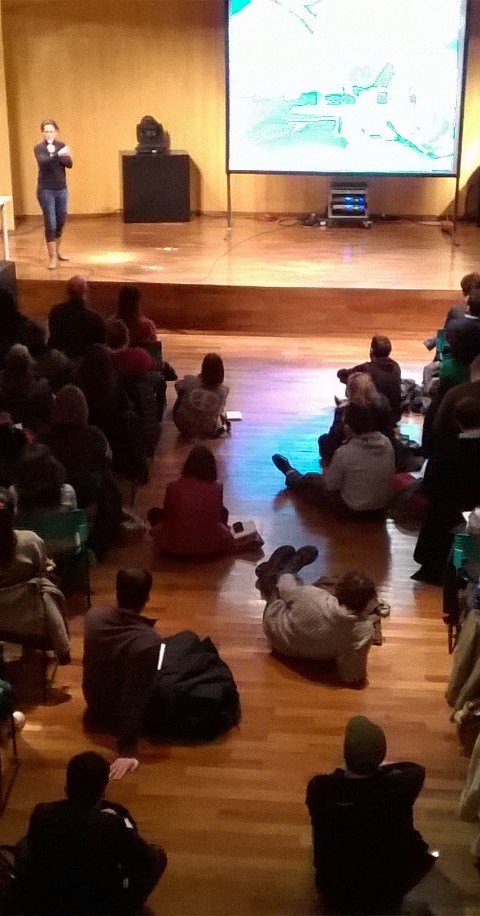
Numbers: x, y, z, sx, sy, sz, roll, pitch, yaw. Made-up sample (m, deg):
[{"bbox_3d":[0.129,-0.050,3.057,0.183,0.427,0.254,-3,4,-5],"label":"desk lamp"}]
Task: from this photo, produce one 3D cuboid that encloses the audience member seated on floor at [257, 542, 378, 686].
[{"bbox_3d":[0.465,0.776,8.306,0.669,0.588,1.520,0,20,3],"label":"audience member seated on floor"}]

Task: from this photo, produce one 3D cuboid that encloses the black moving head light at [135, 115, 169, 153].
[{"bbox_3d":[-1.209,-4.459,18.483,0.400,0.500,0.380,2,20,6],"label":"black moving head light"}]

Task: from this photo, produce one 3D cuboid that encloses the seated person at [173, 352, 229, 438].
[{"bbox_3d":[-0.303,-0.659,11.926,0.550,0.780,0.680,3,20,9],"label":"seated person"}]

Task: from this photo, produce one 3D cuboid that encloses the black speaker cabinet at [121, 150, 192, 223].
[{"bbox_3d":[-1.151,-3.757,18.556,0.912,0.897,0.580,-1,20,-4],"label":"black speaker cabinet"}]

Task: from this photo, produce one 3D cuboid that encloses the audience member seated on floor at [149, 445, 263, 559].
[{"bbox_3d":[-0.251,0.195,9.667,0.790,0.790,0.730,1,20,5],"label":"audience member seated on floor"}]

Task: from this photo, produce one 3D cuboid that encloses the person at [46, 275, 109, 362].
[{"bbox_3d":[-1.437,-1.082,12.314,0.540,1.310,0.750,2,20,5],"label":"person"}]

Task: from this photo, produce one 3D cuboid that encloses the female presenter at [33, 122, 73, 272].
[{"bbox_3d":[-2.201,-3.120,15.792,0.450,1.680,0.380,0,20,1],"label":"female presenter"}]

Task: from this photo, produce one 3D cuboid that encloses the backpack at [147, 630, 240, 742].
[{"bbox_3d":[-0.247,1.209,7.203,0.450,0.500,0.360,-5,21,-14],"label":"backpack"}]

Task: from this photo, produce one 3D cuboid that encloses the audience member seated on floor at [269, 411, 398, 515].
[{"bbox_3d":[0.749,-0.088,10.420,0.811,0.801,0.861,-9,21,-23],"label":"audience member seated on floor"}]

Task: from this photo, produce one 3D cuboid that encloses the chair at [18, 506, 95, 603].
[{"bbox_3d":[-1.154,0.604,8.587,0.490,0.800,0.480,1,20,4],"label":"chair"}]

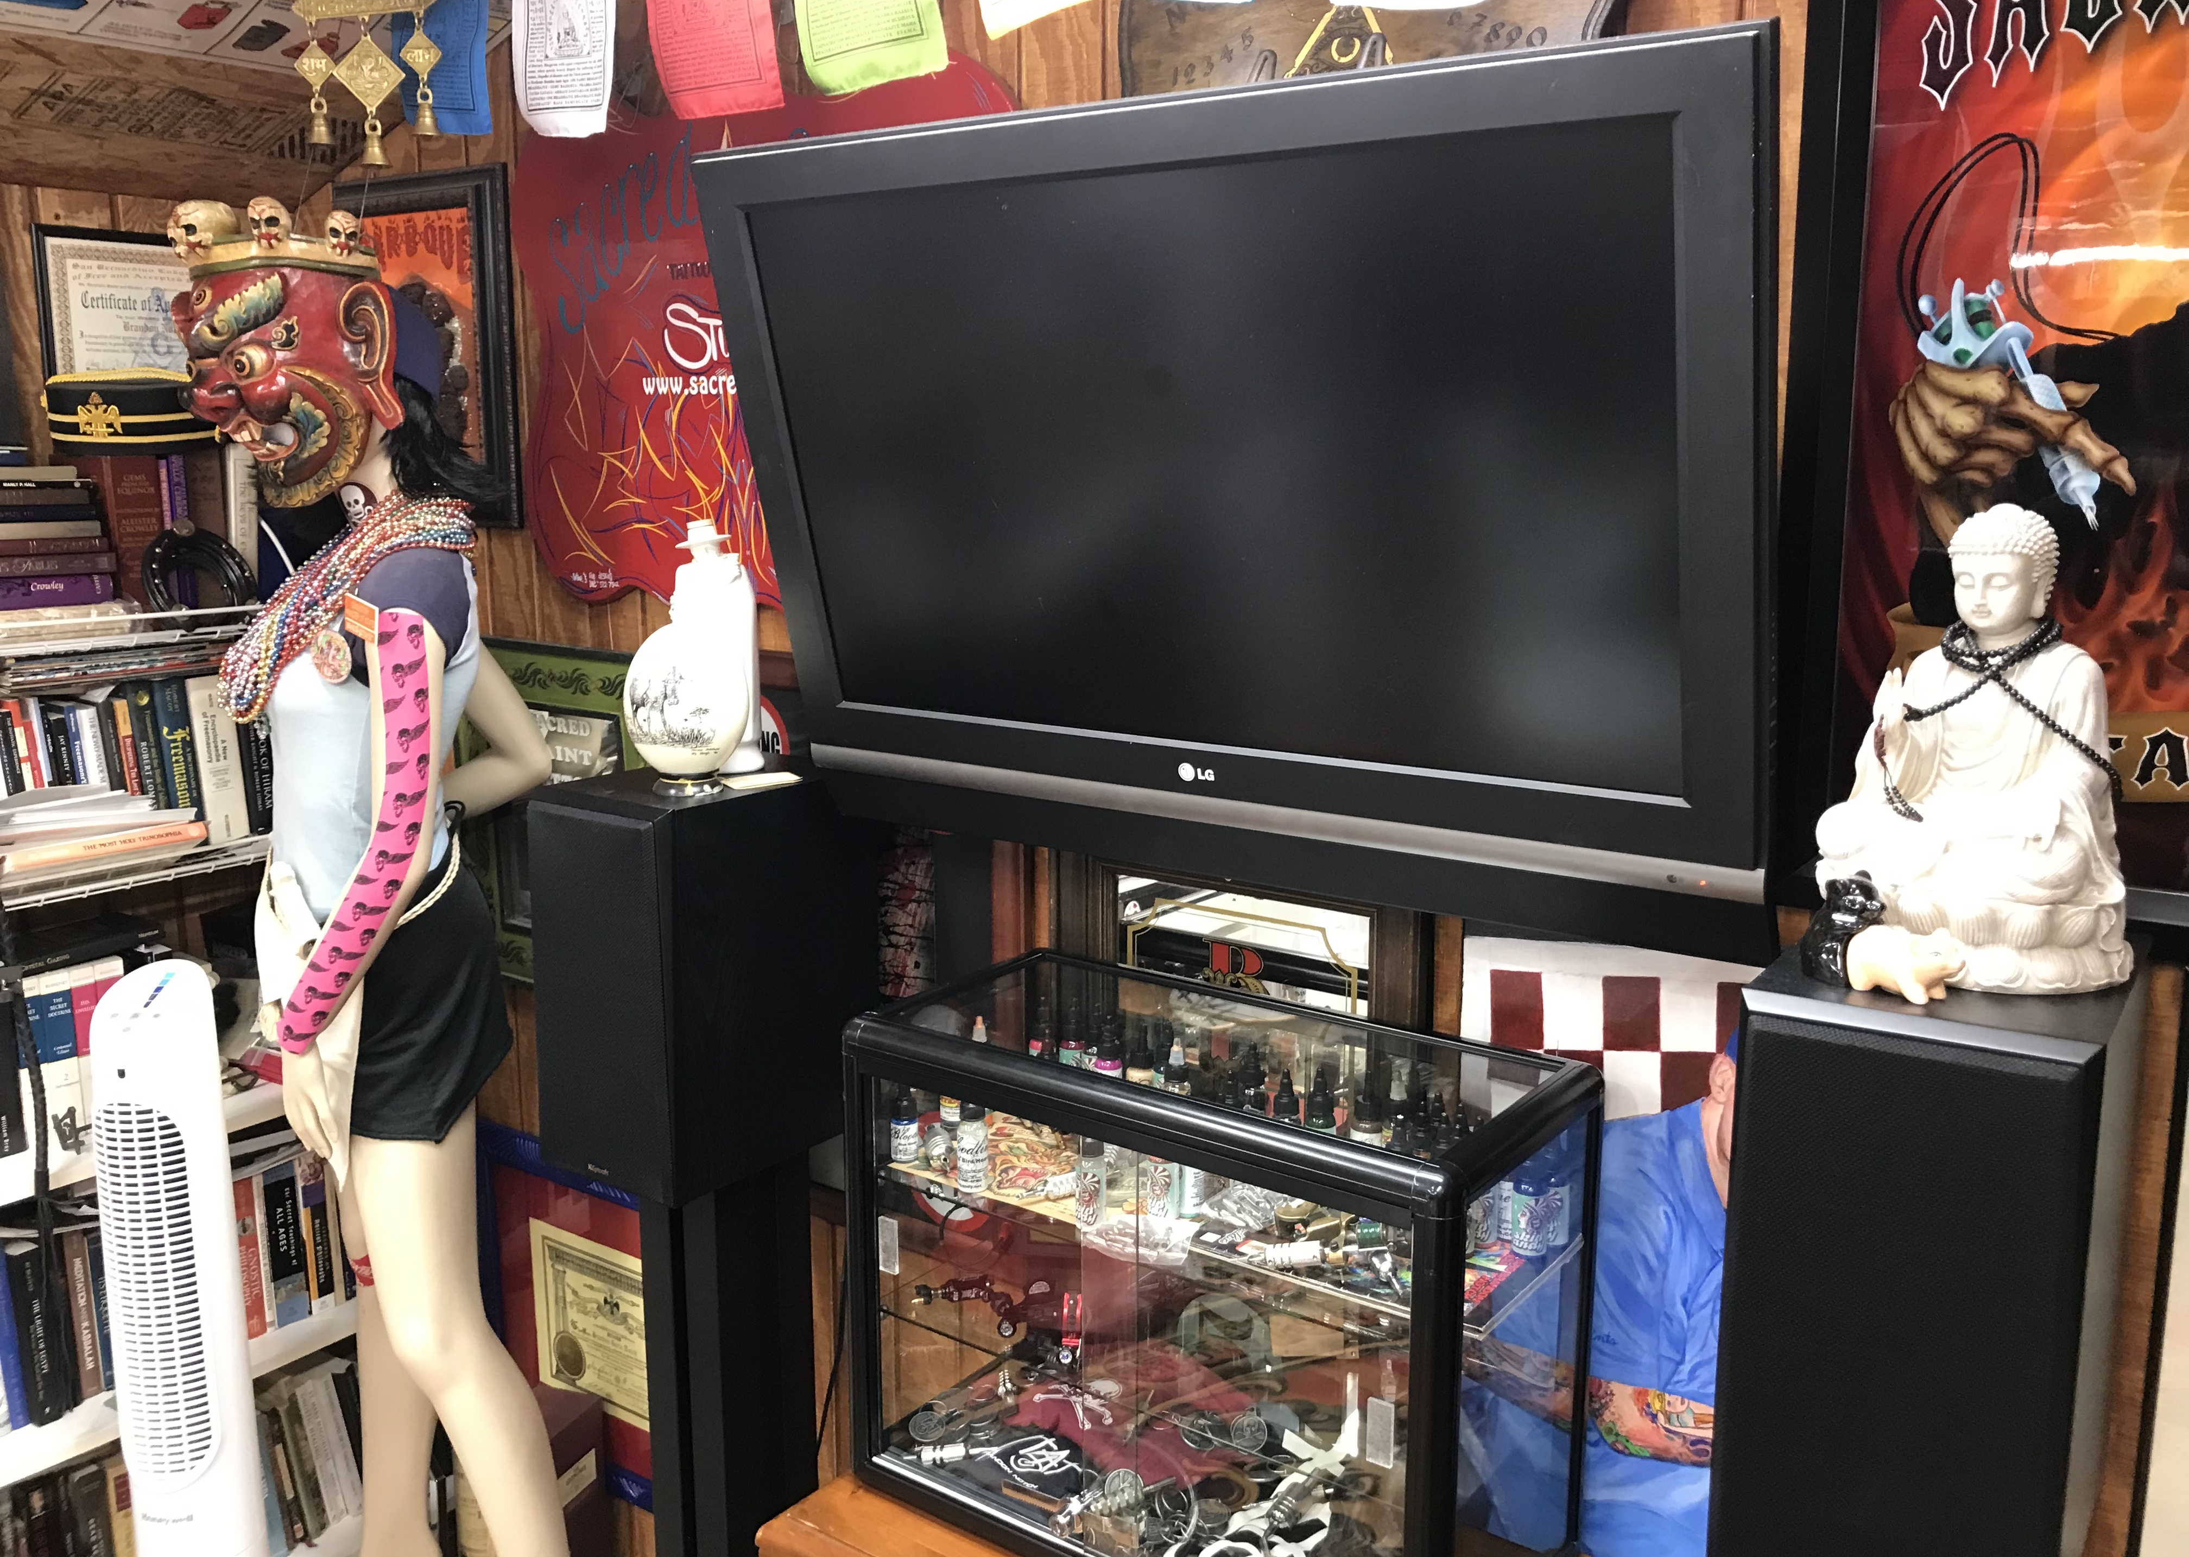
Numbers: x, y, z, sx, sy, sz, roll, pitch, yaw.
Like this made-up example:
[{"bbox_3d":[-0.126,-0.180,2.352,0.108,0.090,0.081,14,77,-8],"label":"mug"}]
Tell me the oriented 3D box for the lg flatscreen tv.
[{"bbox_3d":[0.099,-0.242,1.670,1.045,0.745,0.110,8,26,35],"label":"lg flatscreen tv"}]

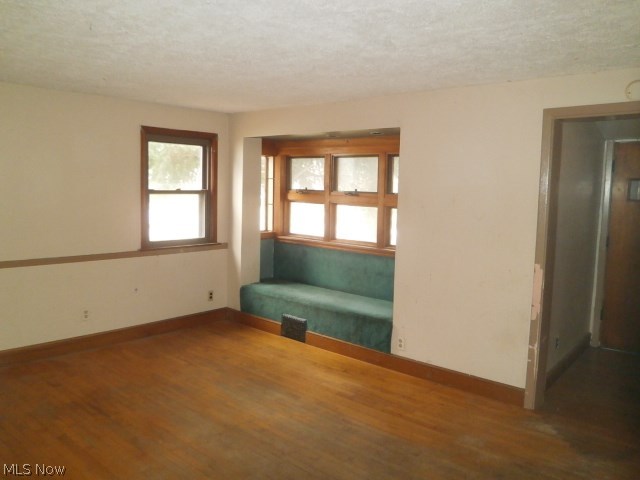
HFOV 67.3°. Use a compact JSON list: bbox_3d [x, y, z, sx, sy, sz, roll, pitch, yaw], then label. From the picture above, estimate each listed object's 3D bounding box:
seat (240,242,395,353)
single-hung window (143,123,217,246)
[{"bbox_3d":[0.065,0.530,5.103,2.100,0.790,0.659,6,8,40],"label":"seat"},{"bbox_3d":[-1.486,-0.543,5.135,0.116,1.224,0.931,6,8,40],"label":"single-hung window"}]

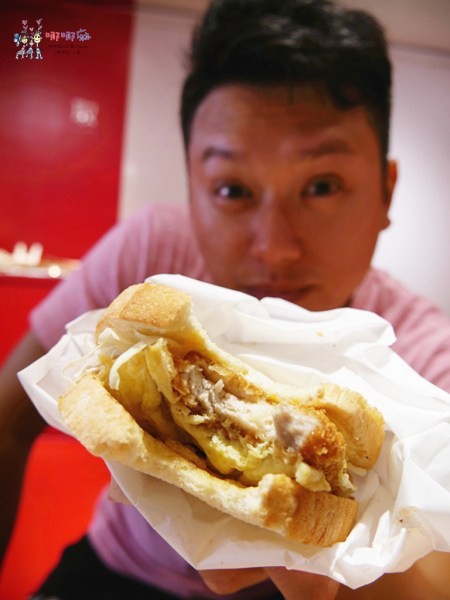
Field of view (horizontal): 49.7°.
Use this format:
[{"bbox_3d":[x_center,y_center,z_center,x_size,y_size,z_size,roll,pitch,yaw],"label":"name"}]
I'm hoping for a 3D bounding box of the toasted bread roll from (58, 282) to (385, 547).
[{"bbox_3d":[-0.006,0.055,0.238,0.117,0.063,0.098,25,-12,0],"label":"toasted bread roll"}]

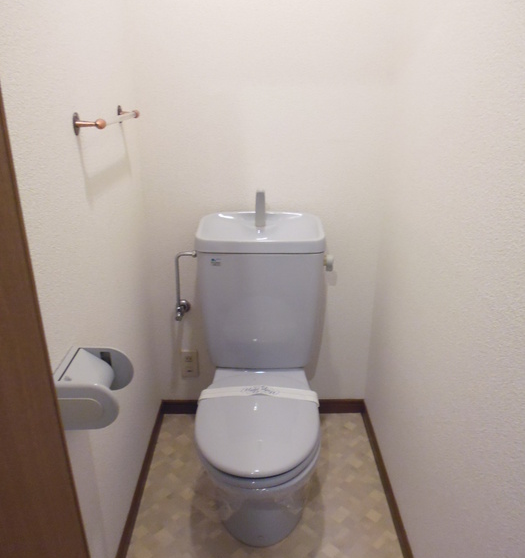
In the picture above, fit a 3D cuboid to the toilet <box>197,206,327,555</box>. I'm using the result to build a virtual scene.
[{"bbox_3d":[-0.004,0.292,1.518,0.415,0.930,0.748,0,23,-1],"label":"toilet"}]

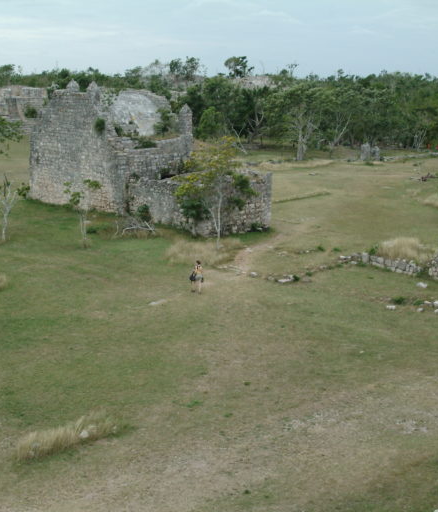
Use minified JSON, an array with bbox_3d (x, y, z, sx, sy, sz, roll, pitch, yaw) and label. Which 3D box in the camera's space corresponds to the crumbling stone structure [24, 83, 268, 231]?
[{"bbox_3d":[-5.438,-8.475,59.888,8.000,9.800,22.500,-12,18,-43],"label":"crumbling stone structure"}]

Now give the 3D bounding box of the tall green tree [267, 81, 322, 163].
[{"bbox_3d":[9.310,-16.759,95.980,6.720,9.620,6.720,1,13,5],"label":"tall green tree"}]

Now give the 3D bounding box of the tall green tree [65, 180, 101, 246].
[{"bbox_3d":[-8.306,-2.550,46.733,2.220,4.230,2.220,-2,13,-10],"label":"tall green tree"}]

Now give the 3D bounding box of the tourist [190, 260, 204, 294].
[{"bbox_3d":[-1.096,0.999,37.313,0.600,1.660,0.450,2,13,8],"label":"tourist"}]

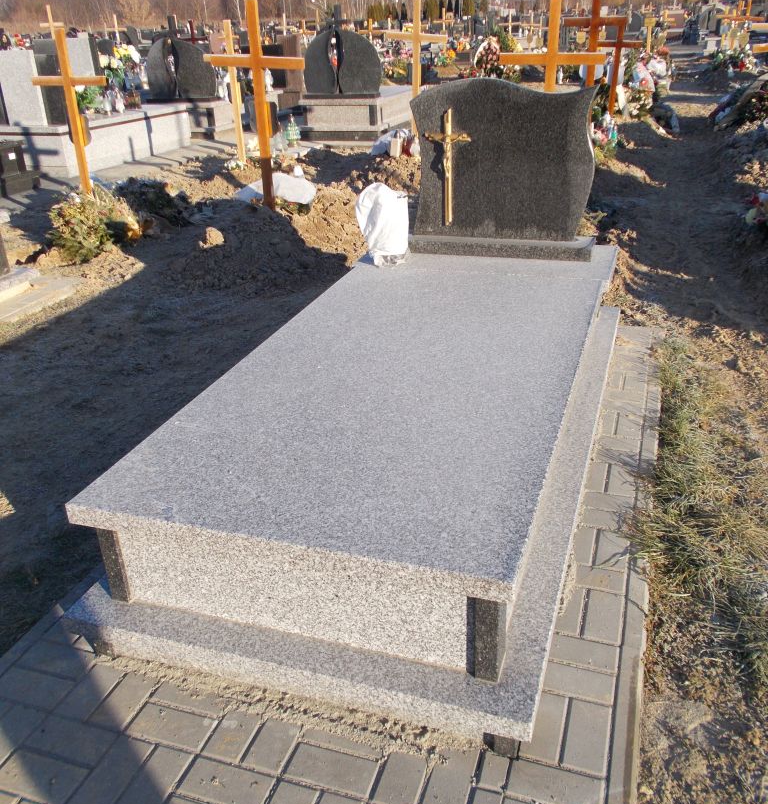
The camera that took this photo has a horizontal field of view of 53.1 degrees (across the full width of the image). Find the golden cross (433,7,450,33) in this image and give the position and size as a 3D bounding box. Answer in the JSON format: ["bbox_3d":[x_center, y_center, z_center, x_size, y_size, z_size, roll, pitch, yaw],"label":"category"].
[{"bbox_3d":[2.039,-12.649,26.192,0.711,1.370,0.091,7,28,18],"label":"golden cross"}]

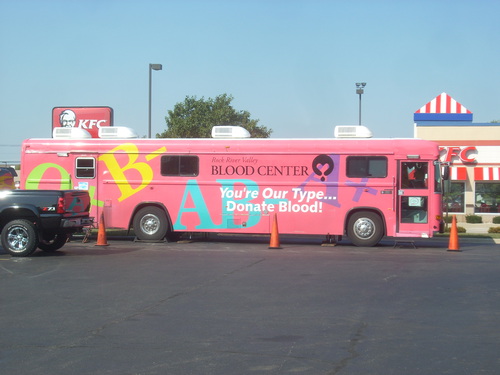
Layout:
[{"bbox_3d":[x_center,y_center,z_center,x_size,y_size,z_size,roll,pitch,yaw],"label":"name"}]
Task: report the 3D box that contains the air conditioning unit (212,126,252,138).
[{"bbox_3d":[-0.520,-1.610,27.000,1.060,0.350,0.720,0,0,14],"label":"air conditioning unit"}]

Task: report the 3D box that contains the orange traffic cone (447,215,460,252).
[{"bbox_3d":[5.147,1.147,23.300,0.370,0.914,0.370,0,0,-6],"label":"orange traffic cone"}]

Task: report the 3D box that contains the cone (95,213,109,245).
[{"bbox_3d":[-3.931,1.088,24.600,0.370,0.914,0.370,0,0,-6],"label":"cone"}]

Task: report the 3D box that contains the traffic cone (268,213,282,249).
[{"bbox_3d":[0.662,1.124,24.000,0.370,0.914,0.370,0,0,-6],"label":"traffic cone"}]

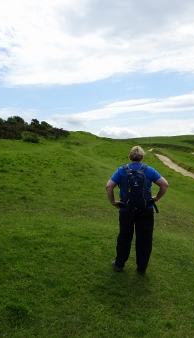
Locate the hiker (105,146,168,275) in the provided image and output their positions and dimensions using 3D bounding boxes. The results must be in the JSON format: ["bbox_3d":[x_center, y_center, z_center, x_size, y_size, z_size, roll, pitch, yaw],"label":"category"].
[{"bbox_3d":[0.535,0.555,4.150,0.820,1.710,0.520,1,2,5],"label":"hiker"}]

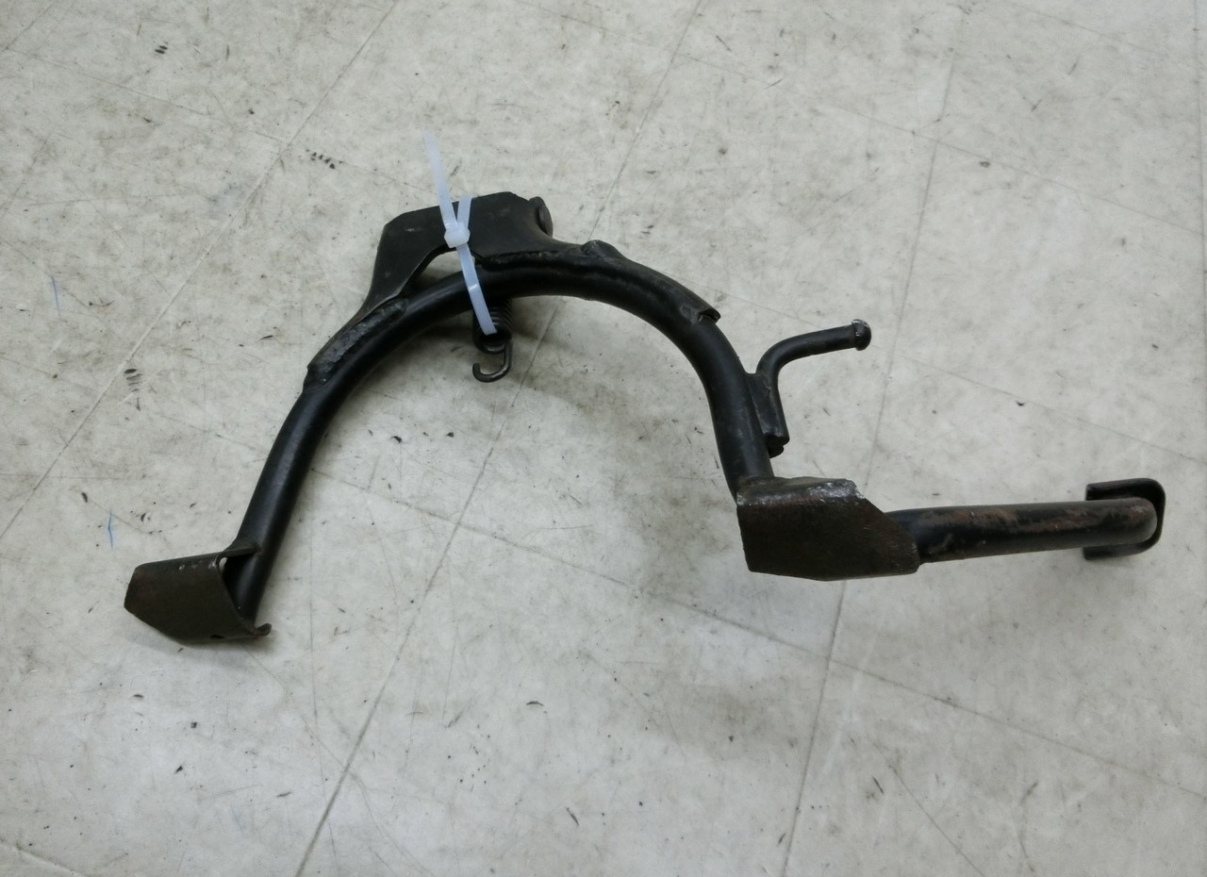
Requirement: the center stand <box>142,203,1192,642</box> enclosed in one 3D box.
[{"bbox_3d":[0.044,-0.033,0.458,0.547,0.116,0.245,-1,62,-9],"label":"center stand"}]

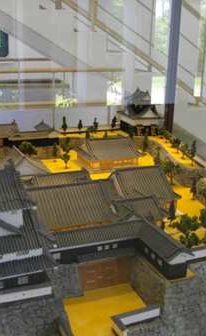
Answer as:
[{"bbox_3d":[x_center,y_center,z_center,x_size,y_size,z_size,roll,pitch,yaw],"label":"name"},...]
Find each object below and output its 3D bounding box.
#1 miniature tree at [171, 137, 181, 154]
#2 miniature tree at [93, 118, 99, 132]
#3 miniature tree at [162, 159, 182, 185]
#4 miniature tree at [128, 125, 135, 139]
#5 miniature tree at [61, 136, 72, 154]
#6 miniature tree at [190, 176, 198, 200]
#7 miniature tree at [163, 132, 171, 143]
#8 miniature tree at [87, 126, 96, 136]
[{"bbox_3d":[0.386,-0.115,2.123,0.053,0.086,0.053,-5,16,-23],"label":"miniature tree"},{"bbox_3d":[-0.042,-0.273,2.674,0.035,0.094,0.034,2,14,0],"label":"miniature tree"},{"bbox_3d":[0.297,0.019,1.785,0.084,0.113,0.080,2,14,0],"label":"miniature tree"},{"bbox_3d":[0.174,-0.220,2.482,0.046,0.086,0.046,2,15,-1],"label":"miniature tree"},{"bbox_3d":[-0.202,-0.124,2.319,0.062,0.100,0.059,2,14,0],"label":"miniature tree"},{"bbox_3d":[0.359,0.079,1.611,0.032,0.096,0.032,-5,16,-23],"label":"miniature tree"},{"bbox_3d":[0.373,-0.174,2.390,0.047,0.060,0.047,2,15,-1],"label":"miniature tree"},{"bbox_3d":[-0.067,-0.224,2.538,0.051,0.065,0.048,2,14,0],"label":"miniature tree"}]

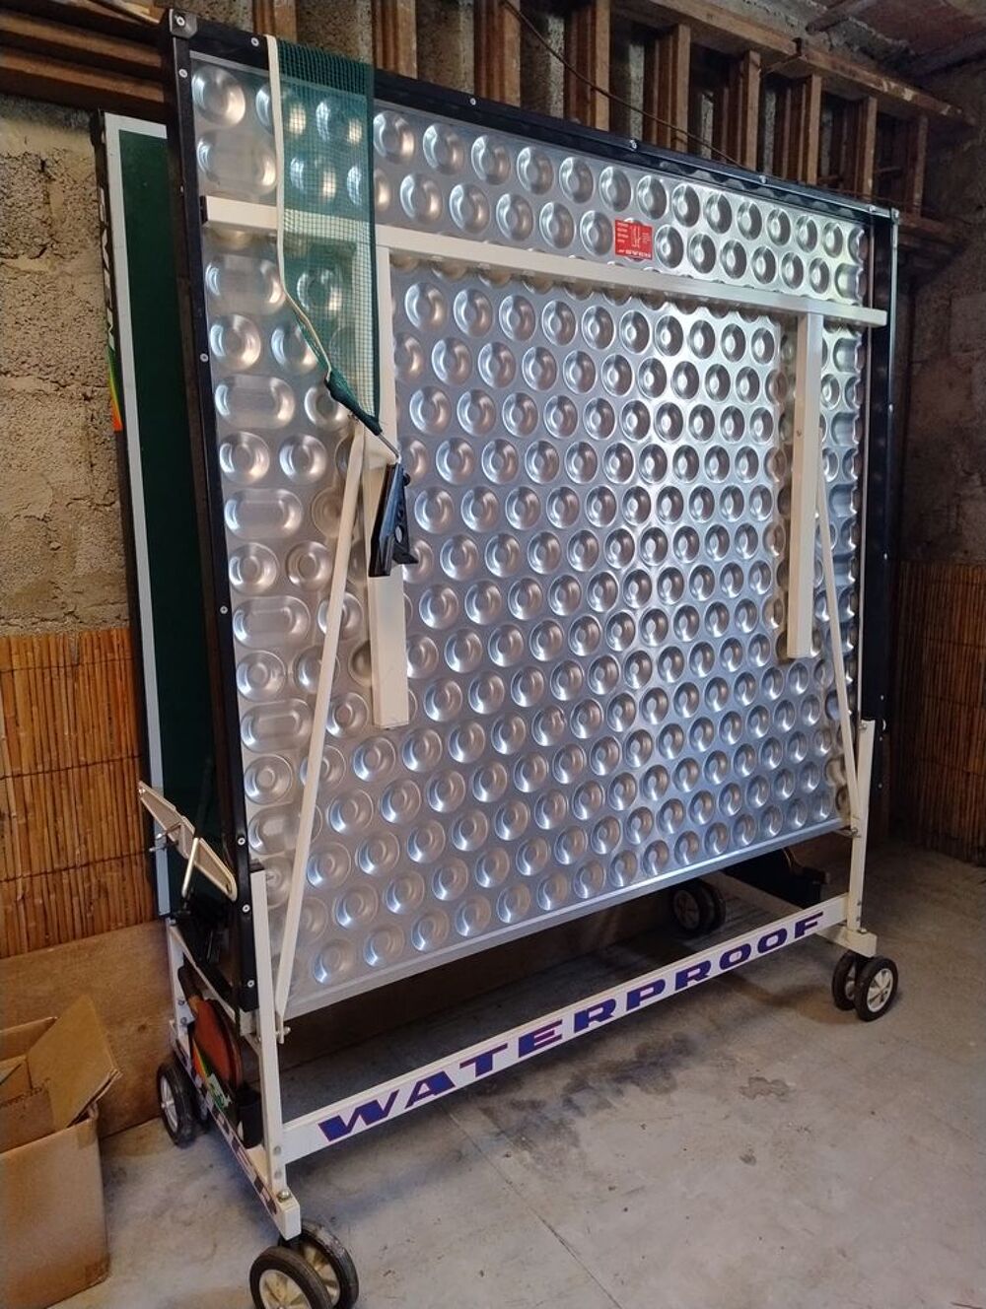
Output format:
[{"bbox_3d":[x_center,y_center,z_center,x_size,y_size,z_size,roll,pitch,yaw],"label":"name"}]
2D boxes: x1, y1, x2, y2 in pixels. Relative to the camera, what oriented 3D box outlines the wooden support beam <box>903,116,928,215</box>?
[{"bbox_3d":[1.180,-1.358,2.554,0.042,0.255,0.050,-7,12,-33],"label":"wooden support beam"}]

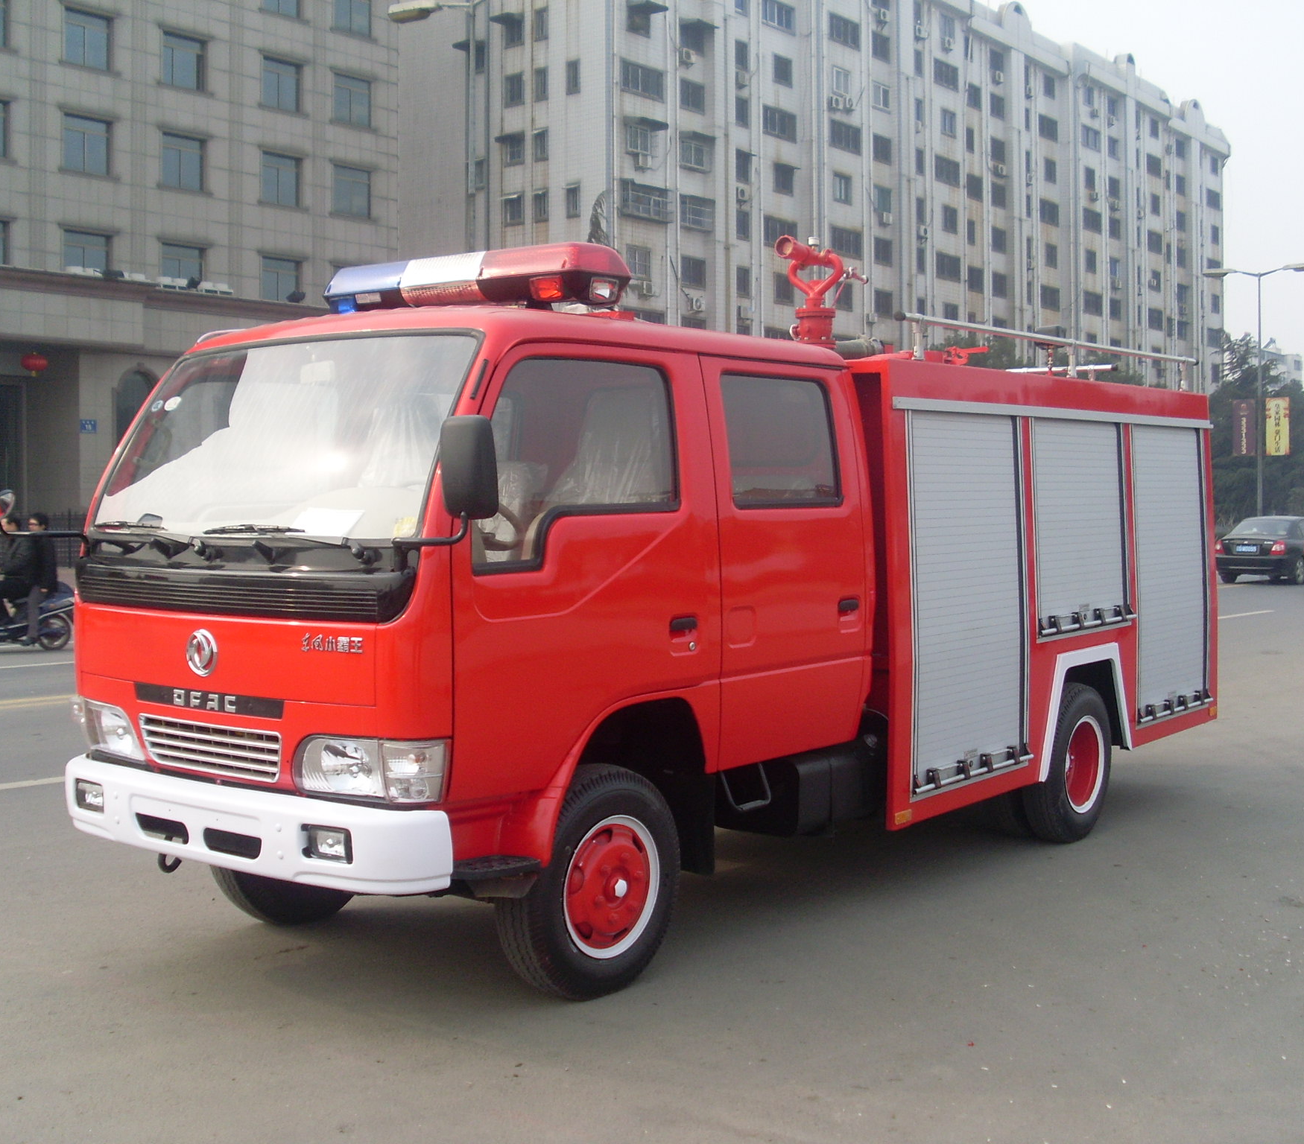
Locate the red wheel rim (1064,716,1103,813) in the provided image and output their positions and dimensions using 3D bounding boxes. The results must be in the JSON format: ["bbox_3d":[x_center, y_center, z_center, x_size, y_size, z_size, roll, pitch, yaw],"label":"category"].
[{"bbox_3d":[1.945,0.886,7.758,0.150,0.455,0.455,3,3,37],"label":"red wheel rim"}]

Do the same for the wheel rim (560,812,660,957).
[{"bbox_3d":[-0.160,1.014,5.437,0.130,0.460,0.460,3,4,39],"label":"wheel rim"}]

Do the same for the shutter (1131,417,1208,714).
[{"bbox_3d":[2.679,0.004,8.668,0.080,1.500,1.030,0,2,38],"label":"shutter"}]

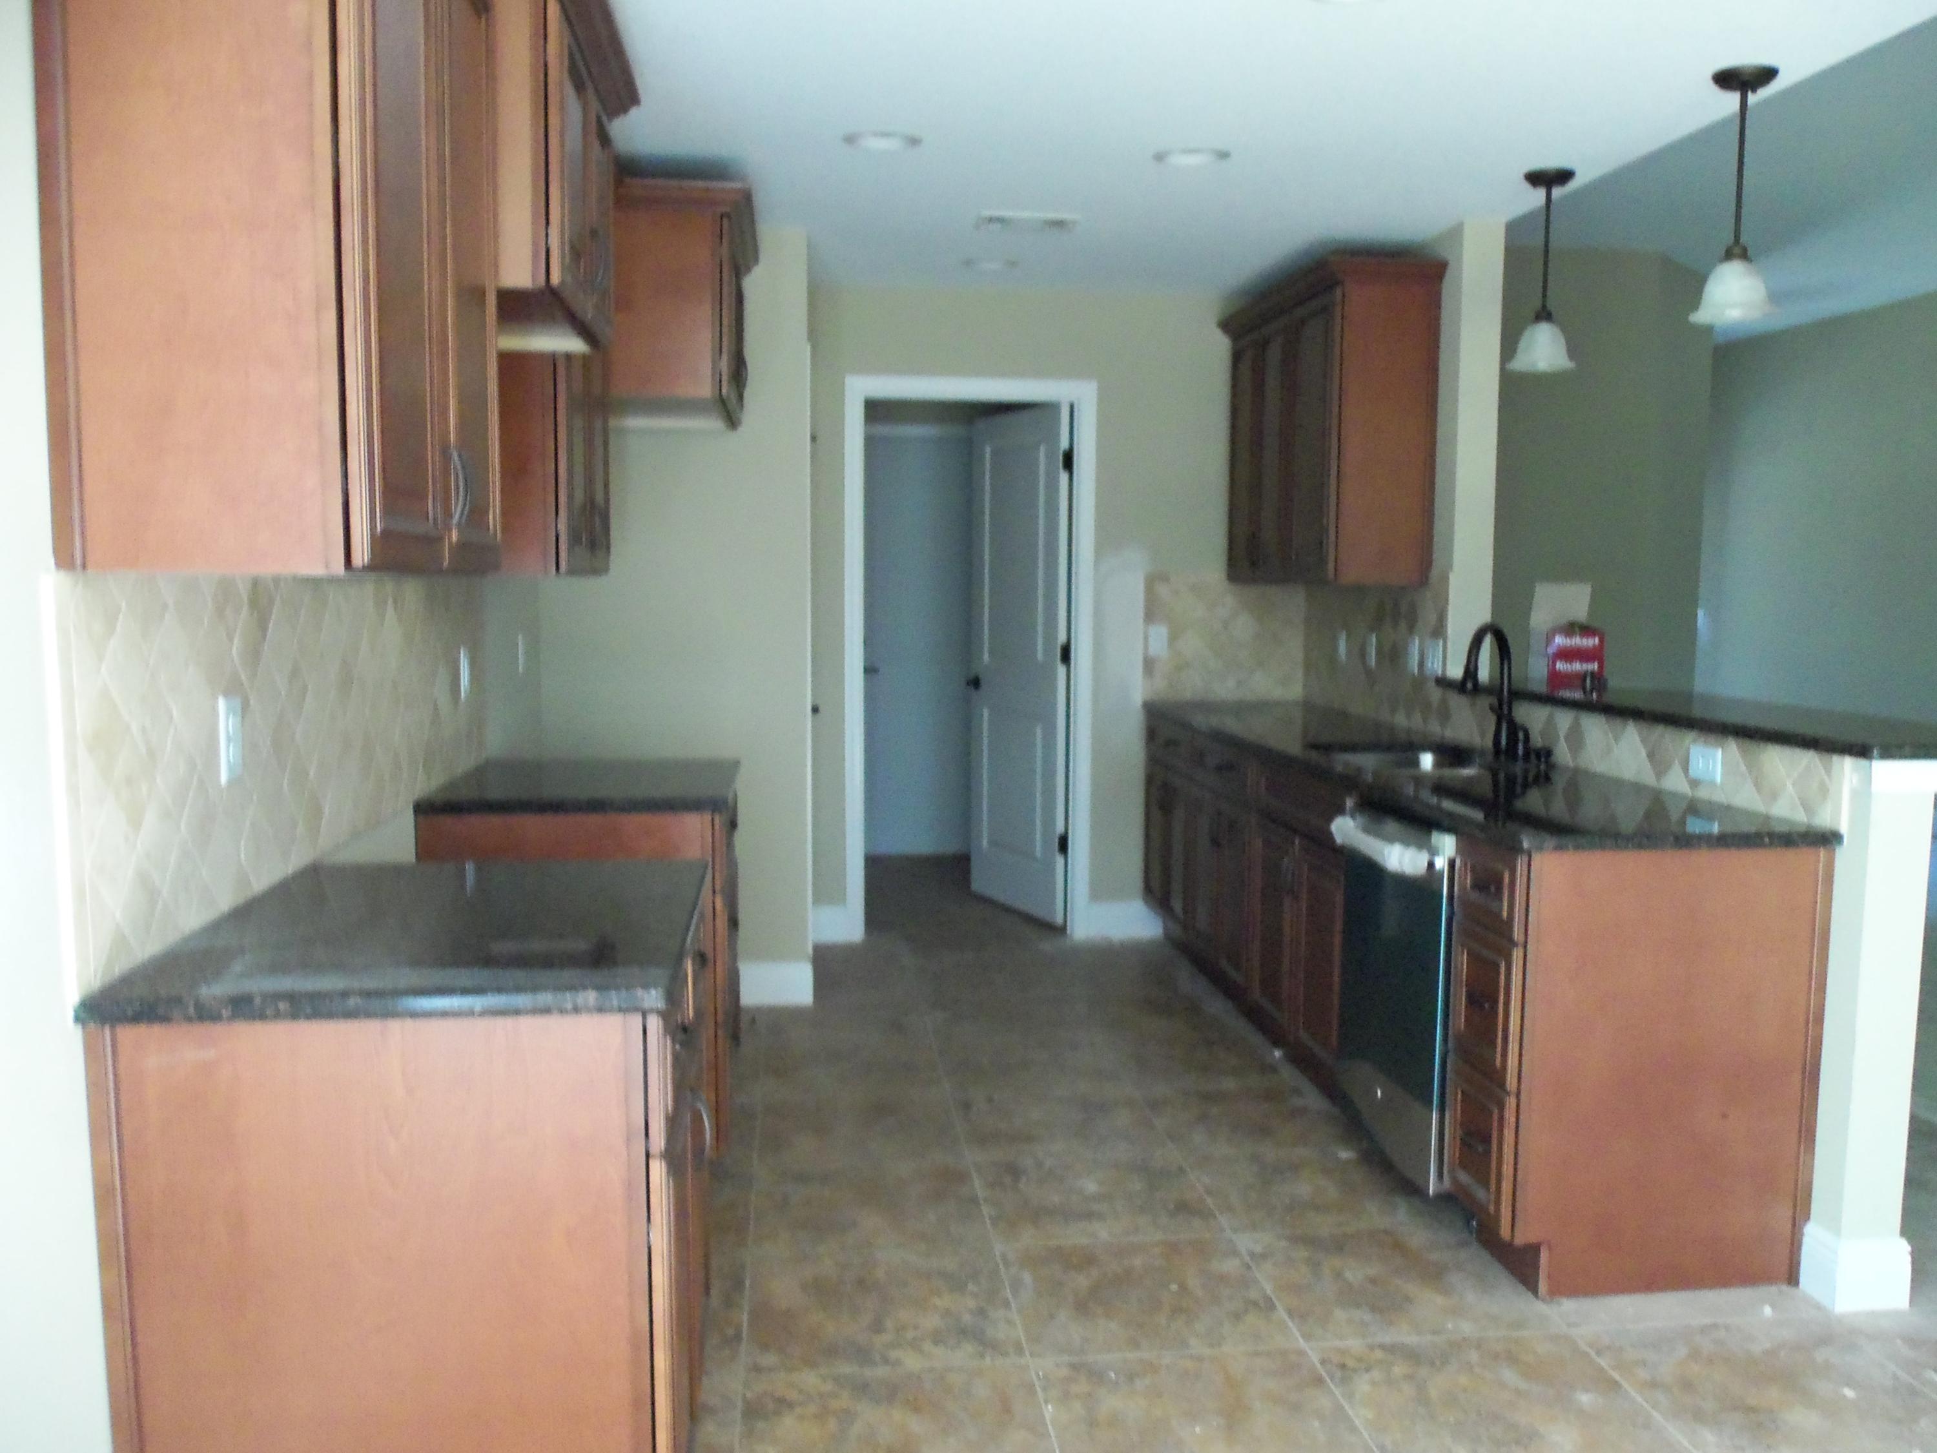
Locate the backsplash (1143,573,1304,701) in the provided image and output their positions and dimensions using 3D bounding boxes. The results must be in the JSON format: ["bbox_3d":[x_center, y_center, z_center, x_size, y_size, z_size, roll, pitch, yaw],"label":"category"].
[{"bbox_3d":[0.985,-0.334,6.210,0.632,0.477,0.020,0,5,-6],"label":"backsplash"}]

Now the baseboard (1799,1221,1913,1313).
[{"bbox_3d":[1.724,1.040,3.157,0.163,0.142,0.130,0,5,-6],"label":"baseboard"}]

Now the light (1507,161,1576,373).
[{"bbox_3d":[1.534,-1.202,4.314,0.184,0.508,0.184,0,5,-6],"label":"light"}]

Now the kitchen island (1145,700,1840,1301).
[{"bbox_3d":[1.160,0.508,4.675,0.636,0.918,3.251,0,5,-6],"label":"kitchen island"}]

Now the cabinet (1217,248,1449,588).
[{"bbox_3d":[1.194,-0.982,5.548,0.360,0.983,1.256,0,5,-6],"label":"cabinet"}]

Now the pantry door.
[{"bbox_3d":[0.200,-0.251,6.628,0.045,2.030,0.762,-2,6,-29],"label":"pantry door"}]

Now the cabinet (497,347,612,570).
[{"bbox_3d":[-1.028,-0.811,3.704,0.319,0.935,0.780,0,5,-6],"label":"cabinet"}]

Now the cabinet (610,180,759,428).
[{"bbox_3d":[-0.949,-1.155,4.562,0.659,0.538,0.906,0,5,-6],"label":"cabinet"}]

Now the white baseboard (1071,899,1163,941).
[{"bbox_3d":[0.587,0.749,6.269,0.340,0.140,0.020,0,5,-6],"label":"white baseboard"}]

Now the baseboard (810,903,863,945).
[{"bbox_3d":[-0.510,0.751,6.153,0.195,0.138,0.020,0,5,-6],"label":"baseboard"}]

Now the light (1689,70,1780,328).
[{"bbox_3d":[1.638,-1.123,3.449,0.184,0.508,0.184,0,5,-6],"label":"light"}]

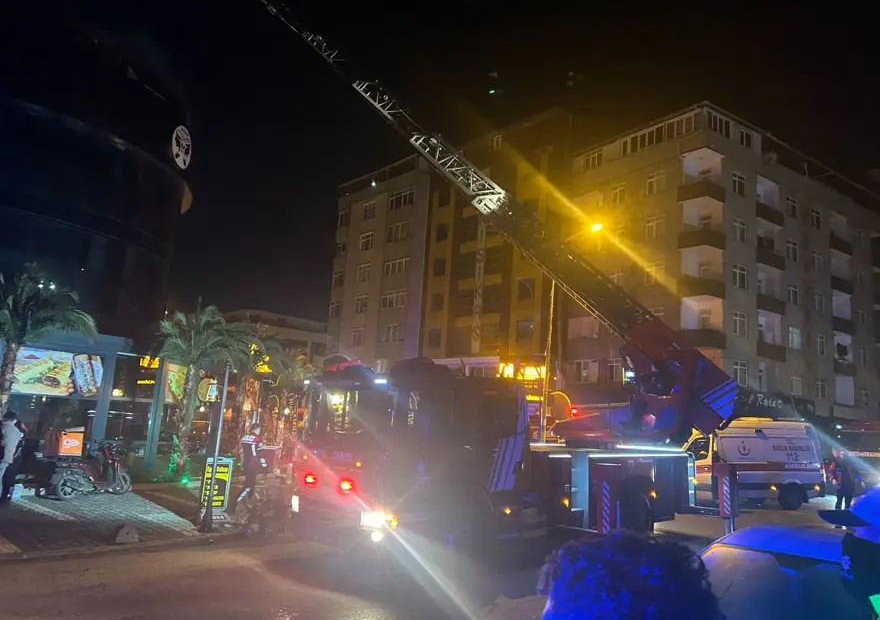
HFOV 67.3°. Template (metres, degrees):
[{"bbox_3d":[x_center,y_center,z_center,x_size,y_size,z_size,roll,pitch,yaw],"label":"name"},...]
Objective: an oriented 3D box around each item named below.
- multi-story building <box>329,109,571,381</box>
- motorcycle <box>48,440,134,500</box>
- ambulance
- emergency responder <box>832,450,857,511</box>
[{"bbox_3d":[3.732,-0.386,58.064,26.000,24.000,14.000,-6,-13,44],"label":"multi-story building"},{"bbox_3d":[-6.891,3.122,13.255,0.700,1.250,1.880,0,-10,23],"label":"motorcycle"},{"bbox_3d":[8.145,4.372,19.557,5.900,2.700,2.050,5,-9,-16],"label":"ambulance"},{"bbox_3d":[9.380,4.158,15.342,0.360,1.760,0.550,-2,-11,30],"label":"emergency responder"}]

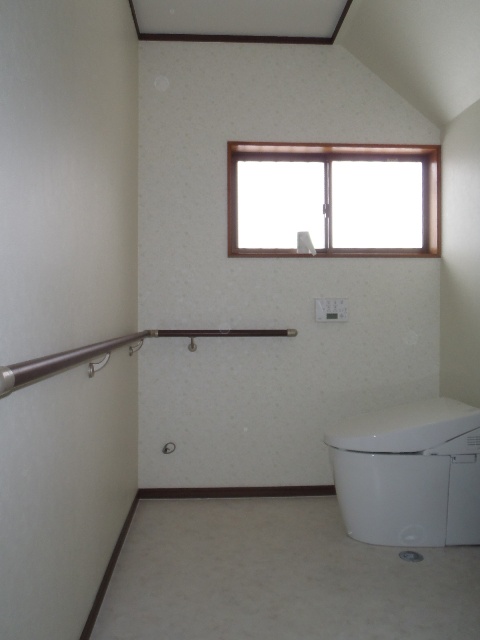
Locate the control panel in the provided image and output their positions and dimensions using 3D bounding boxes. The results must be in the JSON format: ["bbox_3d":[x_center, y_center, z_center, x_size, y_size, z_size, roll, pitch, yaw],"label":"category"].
[{"bbox_3d":[0.491,-0.050,2.765,0.178,0.127,0.022,0,1,-3],"label":"control panel"}]

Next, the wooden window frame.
[{"bbox_3d":[0.507,-0.638,2.820,1.155,0.612,0.130,0,1,-3],"label":"wooden window frame"}]

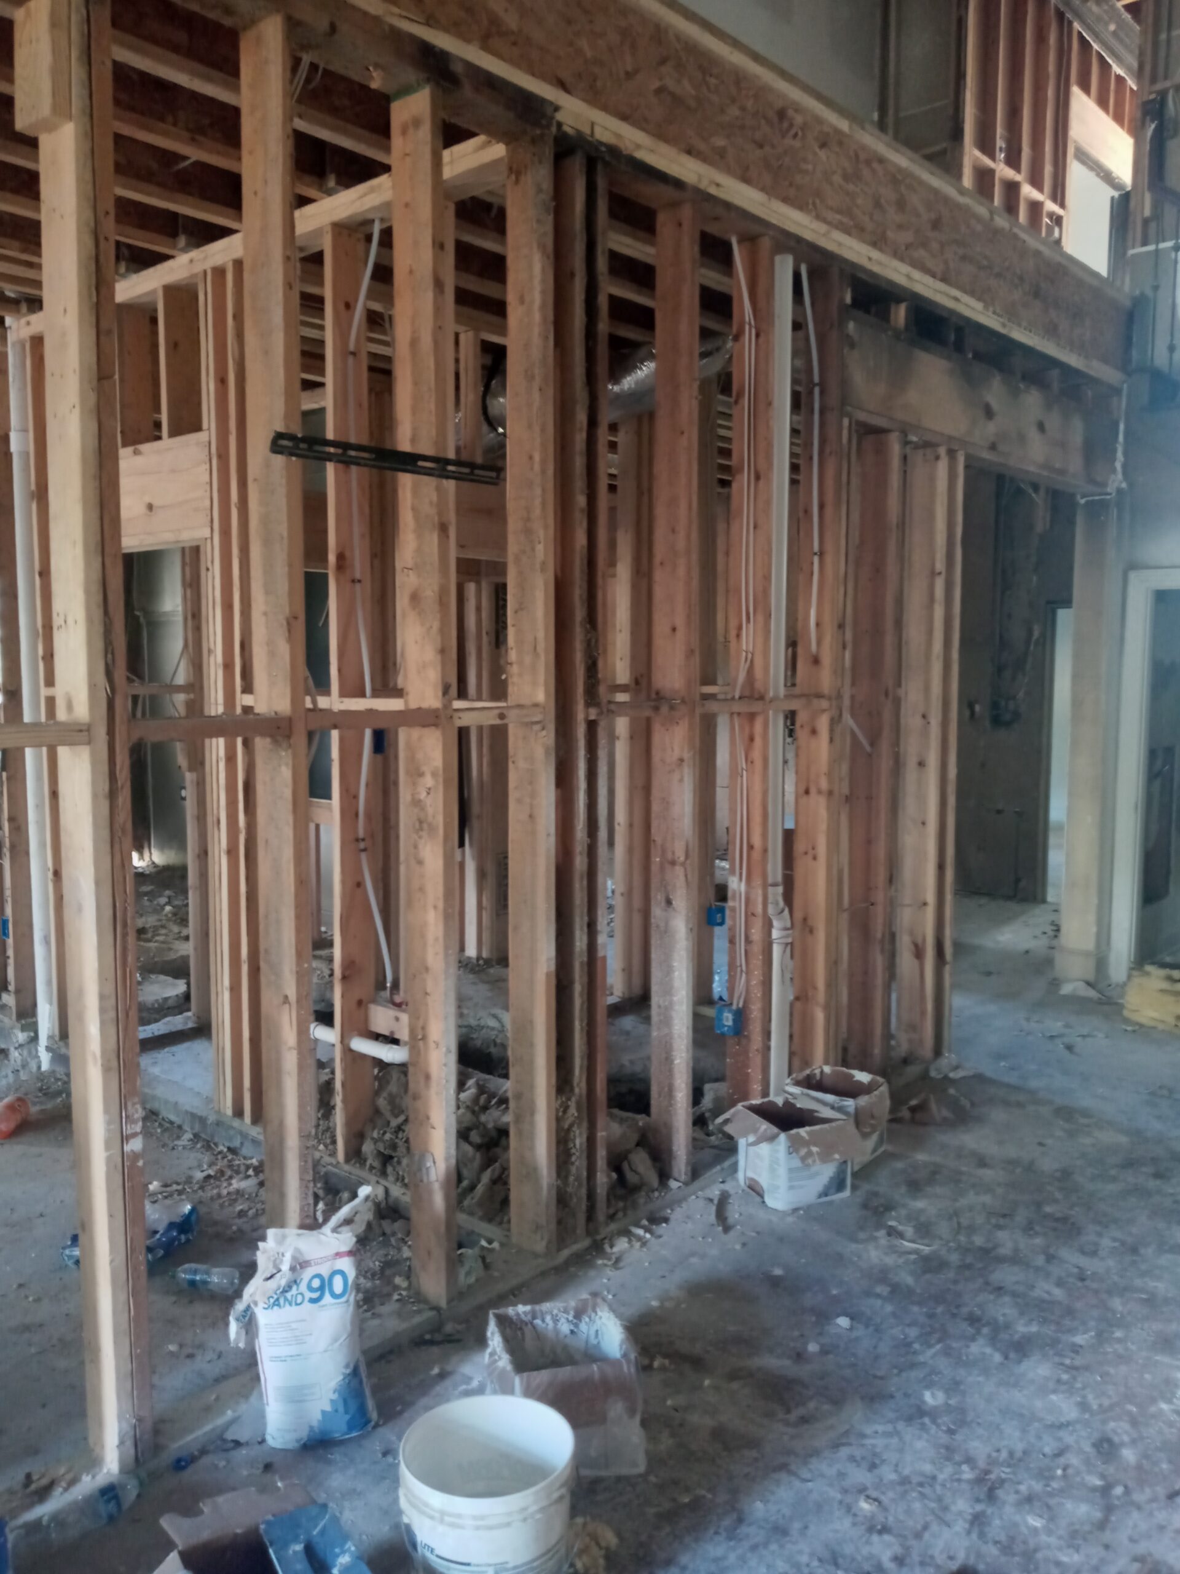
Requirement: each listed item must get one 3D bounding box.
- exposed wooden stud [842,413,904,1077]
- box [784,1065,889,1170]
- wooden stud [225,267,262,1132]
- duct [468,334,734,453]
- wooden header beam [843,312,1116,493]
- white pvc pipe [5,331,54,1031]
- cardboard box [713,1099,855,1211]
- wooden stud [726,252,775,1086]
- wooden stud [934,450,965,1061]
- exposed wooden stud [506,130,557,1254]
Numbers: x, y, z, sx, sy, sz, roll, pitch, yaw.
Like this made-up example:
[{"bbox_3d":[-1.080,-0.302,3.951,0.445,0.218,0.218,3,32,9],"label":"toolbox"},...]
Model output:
[{"bbox_3d":[1.087,-0.090,4.920,0.138,2.490,0.040,5,7,41],"label":"exposed wooden stud"},{"bbox_3d":[0.848,1.133,4.350,0.260,0.250,0.260,4,7,37],"label":"box"},{"bbox_3d":[-1.169,-0.291,4.452,0.039,2.960,0.138,5,7,41],"label":"wooden stud"},{"bbox_3d":[0.050,-1.770,5.720,1.270,0.460,0.420,1,6,8],"label":"duct"},{"bbox_3d":[1.722,-1.574,5.504,0.140,0.356,2.743,5,7,40],"label":"wooden header beam"},{"bbox_3d":[-2.438,-0.375,5.552,0.065,3.220,0.065,5,7,41],"label":"white pvc pipe"},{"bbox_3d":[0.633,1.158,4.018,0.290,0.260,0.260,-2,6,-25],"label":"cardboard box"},{"bbox_3d":[0.529,-0.261,4.227,0.140,2.948,0.040,5,7,40],"label":"wooden stud"},{"bbox_3d":[1.453,-0.116,5.331,0.140,2.514,0.042,5,7,40],"label":"wooden stud"},{"bbox_3d":[-0.159,-0.182,3.424,0.140,2.942,0.040,5,7,40],"label":"exposed wooden stud"}]

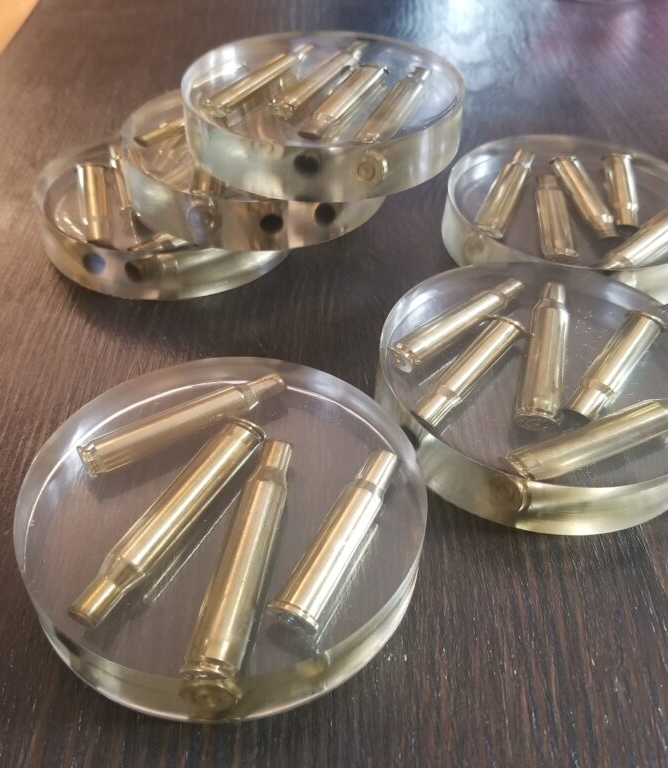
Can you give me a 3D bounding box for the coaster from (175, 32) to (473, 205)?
[{"bbox_3d":[-0.004,-0.098,0.273,0.097,0.019,0.097,1,43,0],"label":"coaster"}]

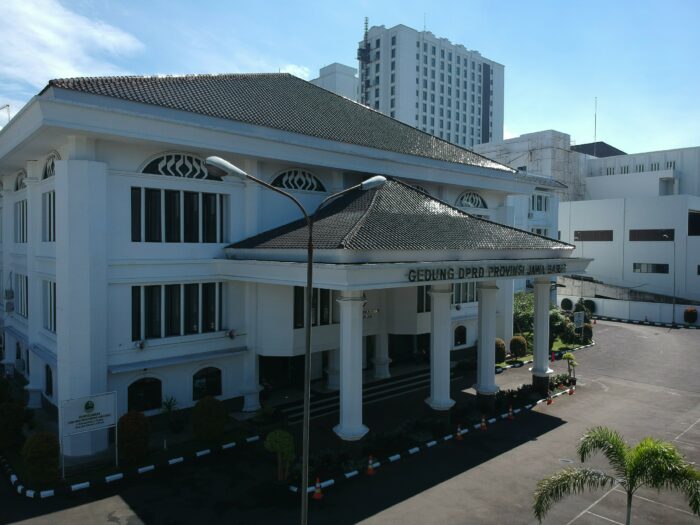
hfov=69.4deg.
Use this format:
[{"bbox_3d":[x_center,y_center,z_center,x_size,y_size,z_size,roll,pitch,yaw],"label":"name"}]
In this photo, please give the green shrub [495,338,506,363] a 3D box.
[{"bbox_3d":[11.022,6.453,37.688,1.290,1.710,1.290,-1,2,-42],"label":"green shrub"}]

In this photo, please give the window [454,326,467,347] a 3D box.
[{"bbox_3d":[8.404,5.563,38.478,1.466,1.514,0.244,-1,2,-42],"label":"window"}]

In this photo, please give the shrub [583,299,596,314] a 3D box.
[{"bbox_3d":[31.355,5.957,66.265,1.700,1.850,1.700,-1,2,-42],"label":"shrub"}]

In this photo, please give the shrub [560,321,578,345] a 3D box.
[{"bbox_3d":[20.188,6.428,46.346,1.600,2.150,1.600,-1,2,-42],"label":"shrub"}]

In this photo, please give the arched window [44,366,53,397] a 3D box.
[{"bbox_3d":[-15.574,6.038,26.180,0.250,1.620,1.600,-1,2,-42],"label":"arched window"}]

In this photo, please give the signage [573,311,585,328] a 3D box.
[{"bbox_3d":[21.392,5.352,47.032,1.900,1.400,0.100,-1,2,-42],"label":"signage"}]

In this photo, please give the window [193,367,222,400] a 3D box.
[{"bbox_3d":[-6.952,5.849,24.582,1.485,1.514,0.244,-1,2,-42],"label":"window"}]

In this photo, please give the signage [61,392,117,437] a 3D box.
[{"bbox_3d":[-9.972,5.940,19.530,1.880,1.400,0.100,-1,2,-42],"label":"signage"}]

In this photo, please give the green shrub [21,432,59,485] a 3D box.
[{"bbox_3d":[-11.291,6.943,18.391,1.241,1.739,1.241,-1,2,-42],"label":"green shrub"}]

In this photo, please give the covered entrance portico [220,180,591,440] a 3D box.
[{"bbox_3d":[4.168,1.757,27.570,20.000,12.600,9.600,-1,2,-42],"label":"covered entrance portico"}]

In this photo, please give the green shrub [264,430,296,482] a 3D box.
[{"bbox_3d":[-2.460,6.773,17.755,1.055,1.837,1.026,0,2,0],"label":"green shrub"}]

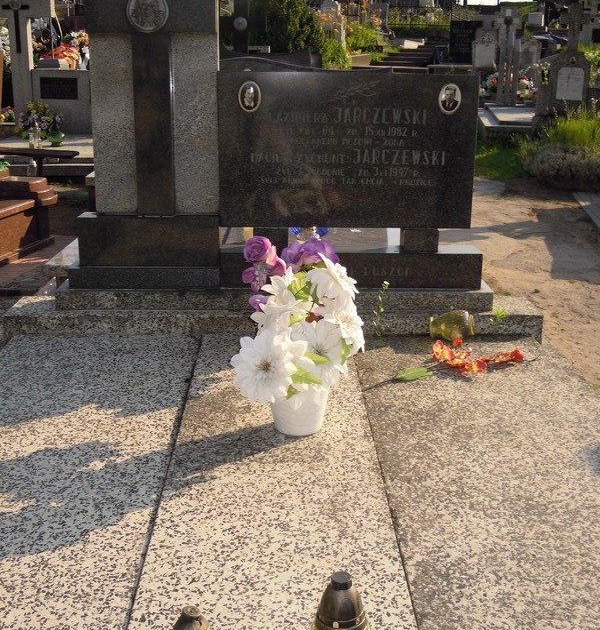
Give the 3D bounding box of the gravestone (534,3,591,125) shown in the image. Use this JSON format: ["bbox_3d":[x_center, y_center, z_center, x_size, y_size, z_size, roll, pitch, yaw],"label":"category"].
[{"bbox_3d":[2.947,-2.816,9.345,0.470,1.271,0.300,-1,13,-7],"label":"gravestone"}]

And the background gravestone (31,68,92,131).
[{"bbox_3d":[-2.466,-2.228,8.678,0.609,0.666,0.160,0,13,-2],"label":"background gravestone"}]

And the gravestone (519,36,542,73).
[{"bbox_3d":[3.880,-4.393,14.078,0.400,0.627,0.160,0,13,-2],"label":"gravestone"}]

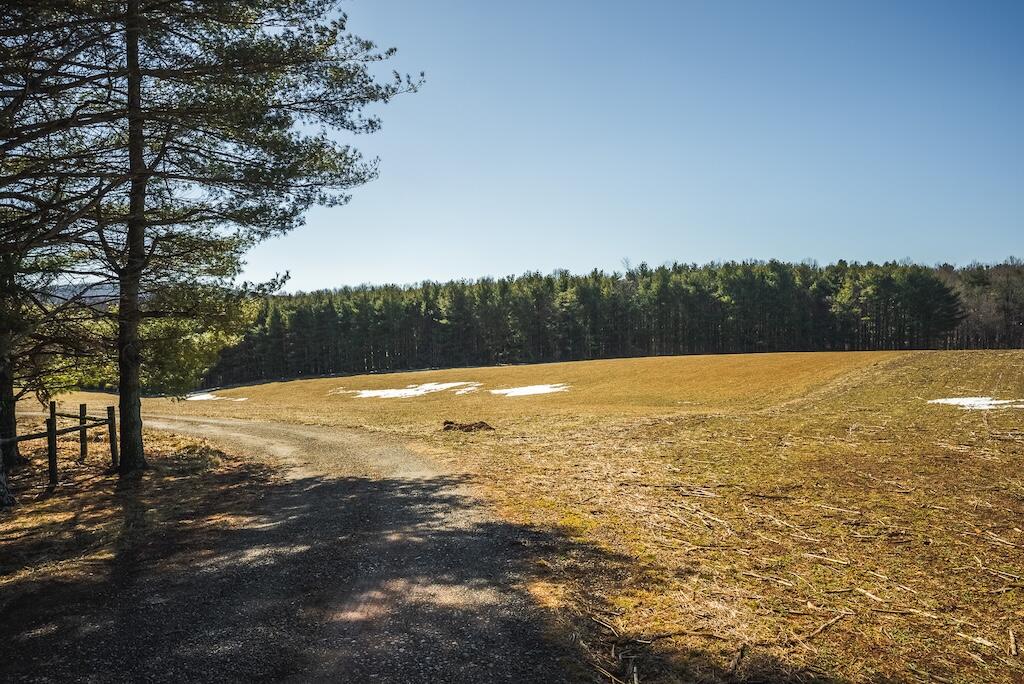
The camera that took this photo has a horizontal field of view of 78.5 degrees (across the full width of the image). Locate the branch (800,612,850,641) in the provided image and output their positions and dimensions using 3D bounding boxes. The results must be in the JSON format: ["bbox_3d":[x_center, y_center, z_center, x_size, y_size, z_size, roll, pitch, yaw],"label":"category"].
[{"bbox_3d":[1.841,1.640,3.643,0.506,0.035,0.050,0,0,-37],"label":"branch"}]

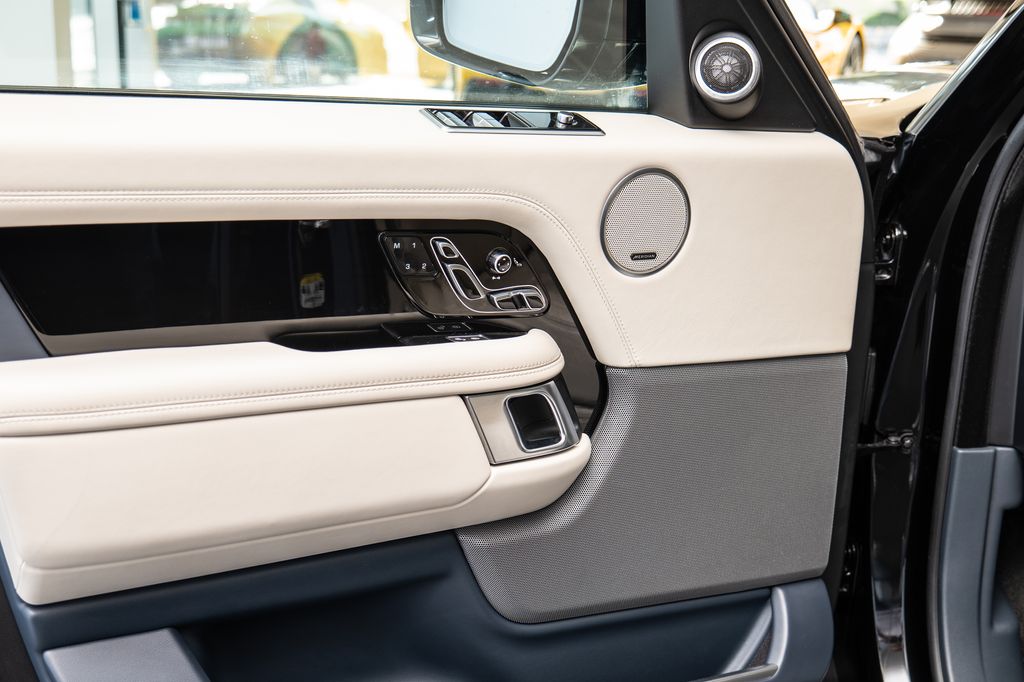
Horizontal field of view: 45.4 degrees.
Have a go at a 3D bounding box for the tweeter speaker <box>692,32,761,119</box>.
[{"bbox_3d":[0.216,-0.265,1.216,0.067,0.069,0.051,6,-2,12],"label":"tweeter speaker"}]

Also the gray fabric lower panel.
[{"bbox_3d":[0.153,0.146,1.283,0.455,0.272,0.060,-5,18,-25],"label":"gray fabric lower panel"}]

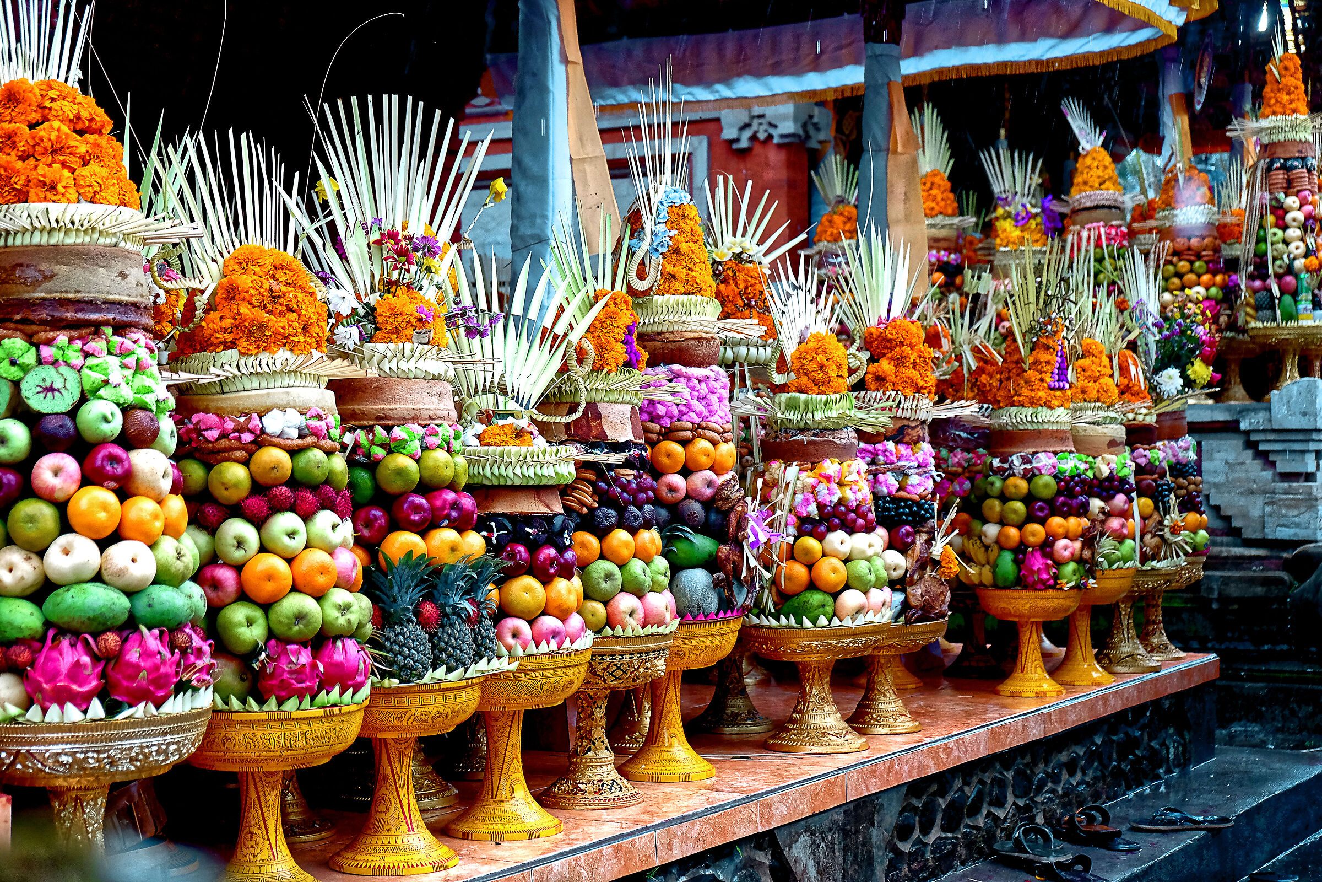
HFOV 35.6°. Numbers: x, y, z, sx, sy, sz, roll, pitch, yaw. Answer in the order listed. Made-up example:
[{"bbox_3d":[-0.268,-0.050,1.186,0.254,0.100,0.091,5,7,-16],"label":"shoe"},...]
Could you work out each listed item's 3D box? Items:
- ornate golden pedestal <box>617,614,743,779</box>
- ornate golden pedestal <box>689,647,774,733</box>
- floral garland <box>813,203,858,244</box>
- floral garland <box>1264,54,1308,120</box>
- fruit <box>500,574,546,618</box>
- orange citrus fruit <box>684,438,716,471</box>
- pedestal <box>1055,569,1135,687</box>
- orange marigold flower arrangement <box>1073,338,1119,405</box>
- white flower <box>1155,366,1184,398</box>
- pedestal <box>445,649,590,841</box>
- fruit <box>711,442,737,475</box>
[{"bbox_3d":[0.011,0.542,4.378,0.325,0.334,0.325,0,-1,0],"label":"ornate golden pedestal"},{"bbox_3d":[0.174,0.552,5.132,0.310,0.330,0.310,0,-1,0],"label":"ornate golden pedestal"},{"bbox_3d":[0.827,-1.013,9.600,0.220,0.190,0.220,0,-1,0],"label":"floral garland"},{"bbox_3d":[2.555,-1.454,8.400,0.195,0.262,0.195,0,-1,0],"label":"floral garland"},{"bbox_3d":[-0.243,0.273,3.617,0.081,0.079,0.077,0,-1,0],"label":"fruit"},{"bbox_3d":[0.081,0.028,4.300,0.067,0.068,0.067,0,-1,0],"label":"orange citrus fruit"},{"bbox_3d":[1.272,0.556,6.222,0.330,0.345,0.330,0,-1,0],"label":"pedestal"},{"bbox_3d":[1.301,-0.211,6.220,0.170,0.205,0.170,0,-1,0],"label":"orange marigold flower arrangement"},{"bbox_3d":[1.705,-0.196,6.900,0.100,0.100,0.065,0,-1,14],"label":"white flower"},{"bbox_3d":[-0.283,0.539,3.714,0.318,0.326,0.318,0,-1,0],"label":"pedestal"},{"bbox_3d":[0.131,0.037,4.340,0.066,0.069,0.067,0,-1,0],"label":"fruit"}]

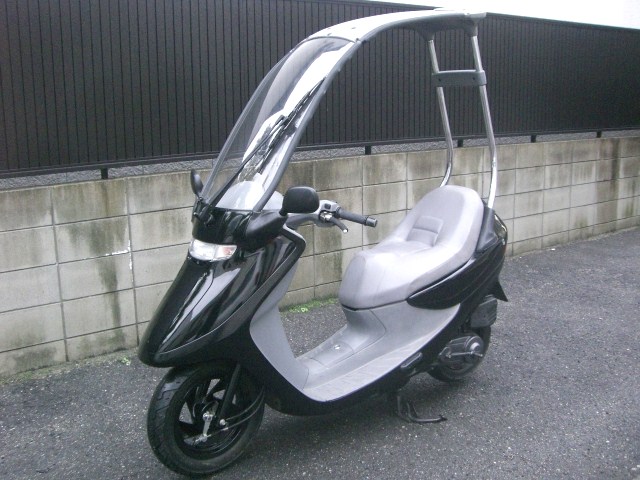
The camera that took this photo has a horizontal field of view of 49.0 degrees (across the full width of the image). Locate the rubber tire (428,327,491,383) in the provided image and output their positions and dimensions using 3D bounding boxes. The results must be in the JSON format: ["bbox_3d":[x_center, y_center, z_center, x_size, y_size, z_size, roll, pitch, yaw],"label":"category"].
[{"bbox_3d":[0.625,0.444,3.229,0.436,0.436,0.105,-9,15,-36],"label":"rubber tire"}]

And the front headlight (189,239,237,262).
[{"bbox_3d":[-0.387,0.033,2.375,0.100,0.085,0.275,-9,15,-36],"label":"front headlight"}]

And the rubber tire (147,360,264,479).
[{"bbox_3d":[-0.393,0.616,2.490,0.462,0.462,0.105,-9,15,-36],"label":"rubber tire"}]

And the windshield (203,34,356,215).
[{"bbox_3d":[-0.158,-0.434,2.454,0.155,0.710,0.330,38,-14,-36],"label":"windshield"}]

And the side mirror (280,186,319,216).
[{"bbox_3d":[-0.064,-0.118,2.158,0.155,0.102,0.060,7,14,33],"label":"side mirror"}]

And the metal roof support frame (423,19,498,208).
[{"bbox_3d":[0.615,-0.521,3.023,0.210,0.780,0.300,-9,15,-36],"label":"metal roof support frame"}]

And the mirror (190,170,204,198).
[{"bbox_3d":[-0.471,-0.217,2.691,0.060,0.102,0.155,-4,13,-16],"label":"mirror"}]

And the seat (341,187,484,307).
[{"bbox_3d":[0.347,-0.006,2.925,0.760,0.410,0.330,-9,15,-36],"label":"seat"}]

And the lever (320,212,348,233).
[{"bbox_3d":[0.051,-0.055,2.391,0.040,0.035,0.150,-9,27,-36],"label":"lever"}]

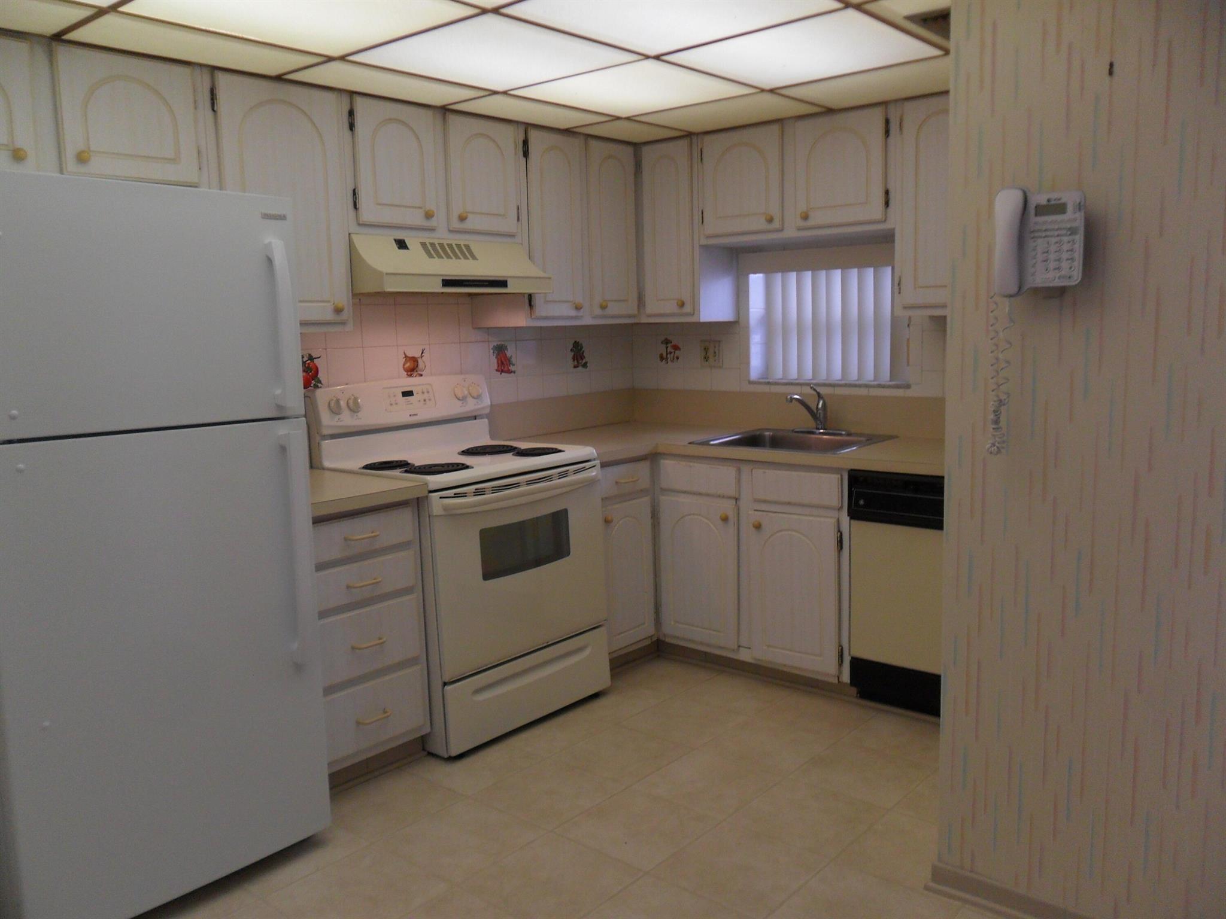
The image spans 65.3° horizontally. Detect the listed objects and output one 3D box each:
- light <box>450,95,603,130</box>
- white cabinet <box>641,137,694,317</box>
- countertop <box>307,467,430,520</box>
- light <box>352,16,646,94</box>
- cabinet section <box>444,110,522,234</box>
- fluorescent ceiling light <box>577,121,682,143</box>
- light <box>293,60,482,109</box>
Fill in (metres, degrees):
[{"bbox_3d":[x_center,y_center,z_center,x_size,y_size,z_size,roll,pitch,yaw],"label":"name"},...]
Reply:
[{"bbox_3d":[-0.274,-1.217,3.352,0.282,0.030,0.572,5,11,40],"label":"light"},{"bbox_3d":[0.333,-0.982,4.133,0.295,0.735,0.325,6,11,40],"label":"white cabinet"},{"bbox_3d":[-0.967,0.098,2.984,0.649,0.041,0.457,6,11,40],"label":"countertop"},{"bbox_3d":[-0.315,-1.102,2.605,0.587,0.030,0.583,5,11,40],"label":"light"},{"bbox_3d":[-0.585,-1.025,3.525,0.320,0.404,0.335,6,11,41],"label":"cabinet section"},{"bbox_3d":[0.069,-1.316,3.808,0.305,0.035,0.440,6,11,40],"label":"fluorescent ceiling light"},{"bbox_3d":[-0.661,-1.139,2.901,0.282,0.030,0.583,5,11,40],"label":"light"}]

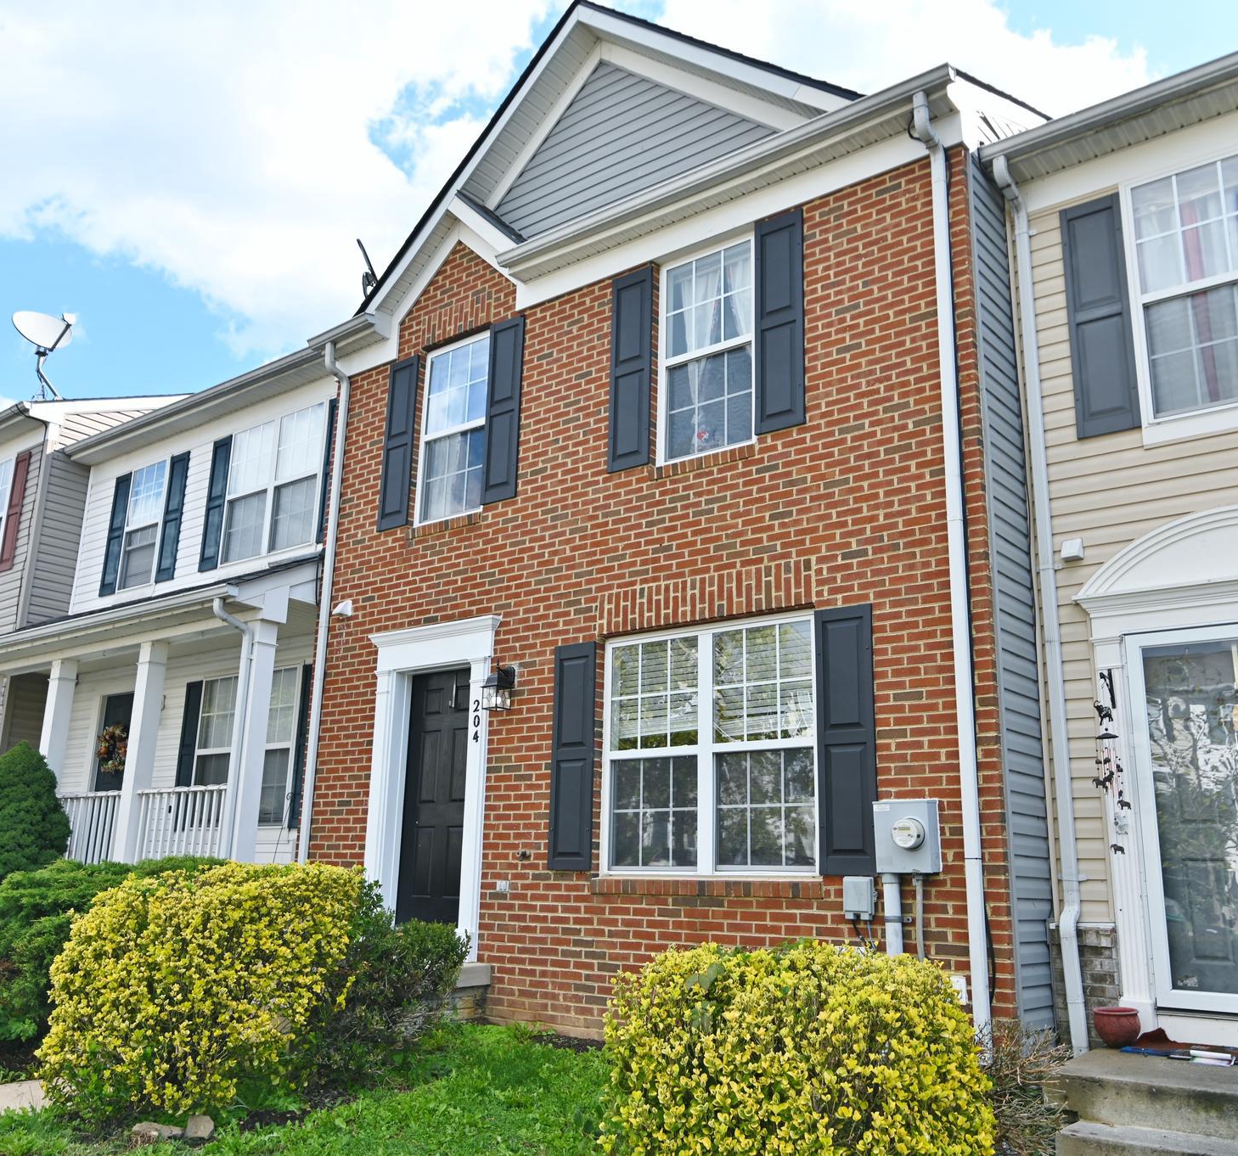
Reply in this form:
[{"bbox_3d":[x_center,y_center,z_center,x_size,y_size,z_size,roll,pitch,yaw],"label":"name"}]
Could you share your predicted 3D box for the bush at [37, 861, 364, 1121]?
[{"bbox_3d":[-2.301,2.285,6.545,1.420,1.270,1.620,-10,-18,37],"label":"bush"}]

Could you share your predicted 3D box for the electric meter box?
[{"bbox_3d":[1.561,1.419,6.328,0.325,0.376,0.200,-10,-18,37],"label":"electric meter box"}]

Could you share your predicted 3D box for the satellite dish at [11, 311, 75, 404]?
[{"bbox_3d":[-7.347,-2.957,14.912,0.700,1.180,0.830,-9,-18,35],"label":"satellite dish"}]

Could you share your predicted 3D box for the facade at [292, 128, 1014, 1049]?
[{"bbox_3d":[-0.259,-0.065,8.457,6.080,6.360,0.280,-10,-18,37],"label":"facade"}]

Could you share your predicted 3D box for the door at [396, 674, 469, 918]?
[{"bbox_3d":[-1.361,1.735,9.061,0.914,2.040,0.060,-10,-18,37],"label":"door"}]

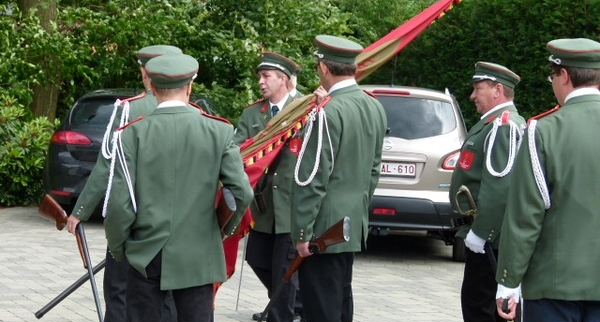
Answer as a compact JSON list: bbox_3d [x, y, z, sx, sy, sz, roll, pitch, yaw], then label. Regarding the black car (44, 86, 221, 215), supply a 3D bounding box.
[{"bbox_3d":[-1.635,-0.109,18.988,1.780,1.510,4.330,3,3,11],"label":"black car"}]

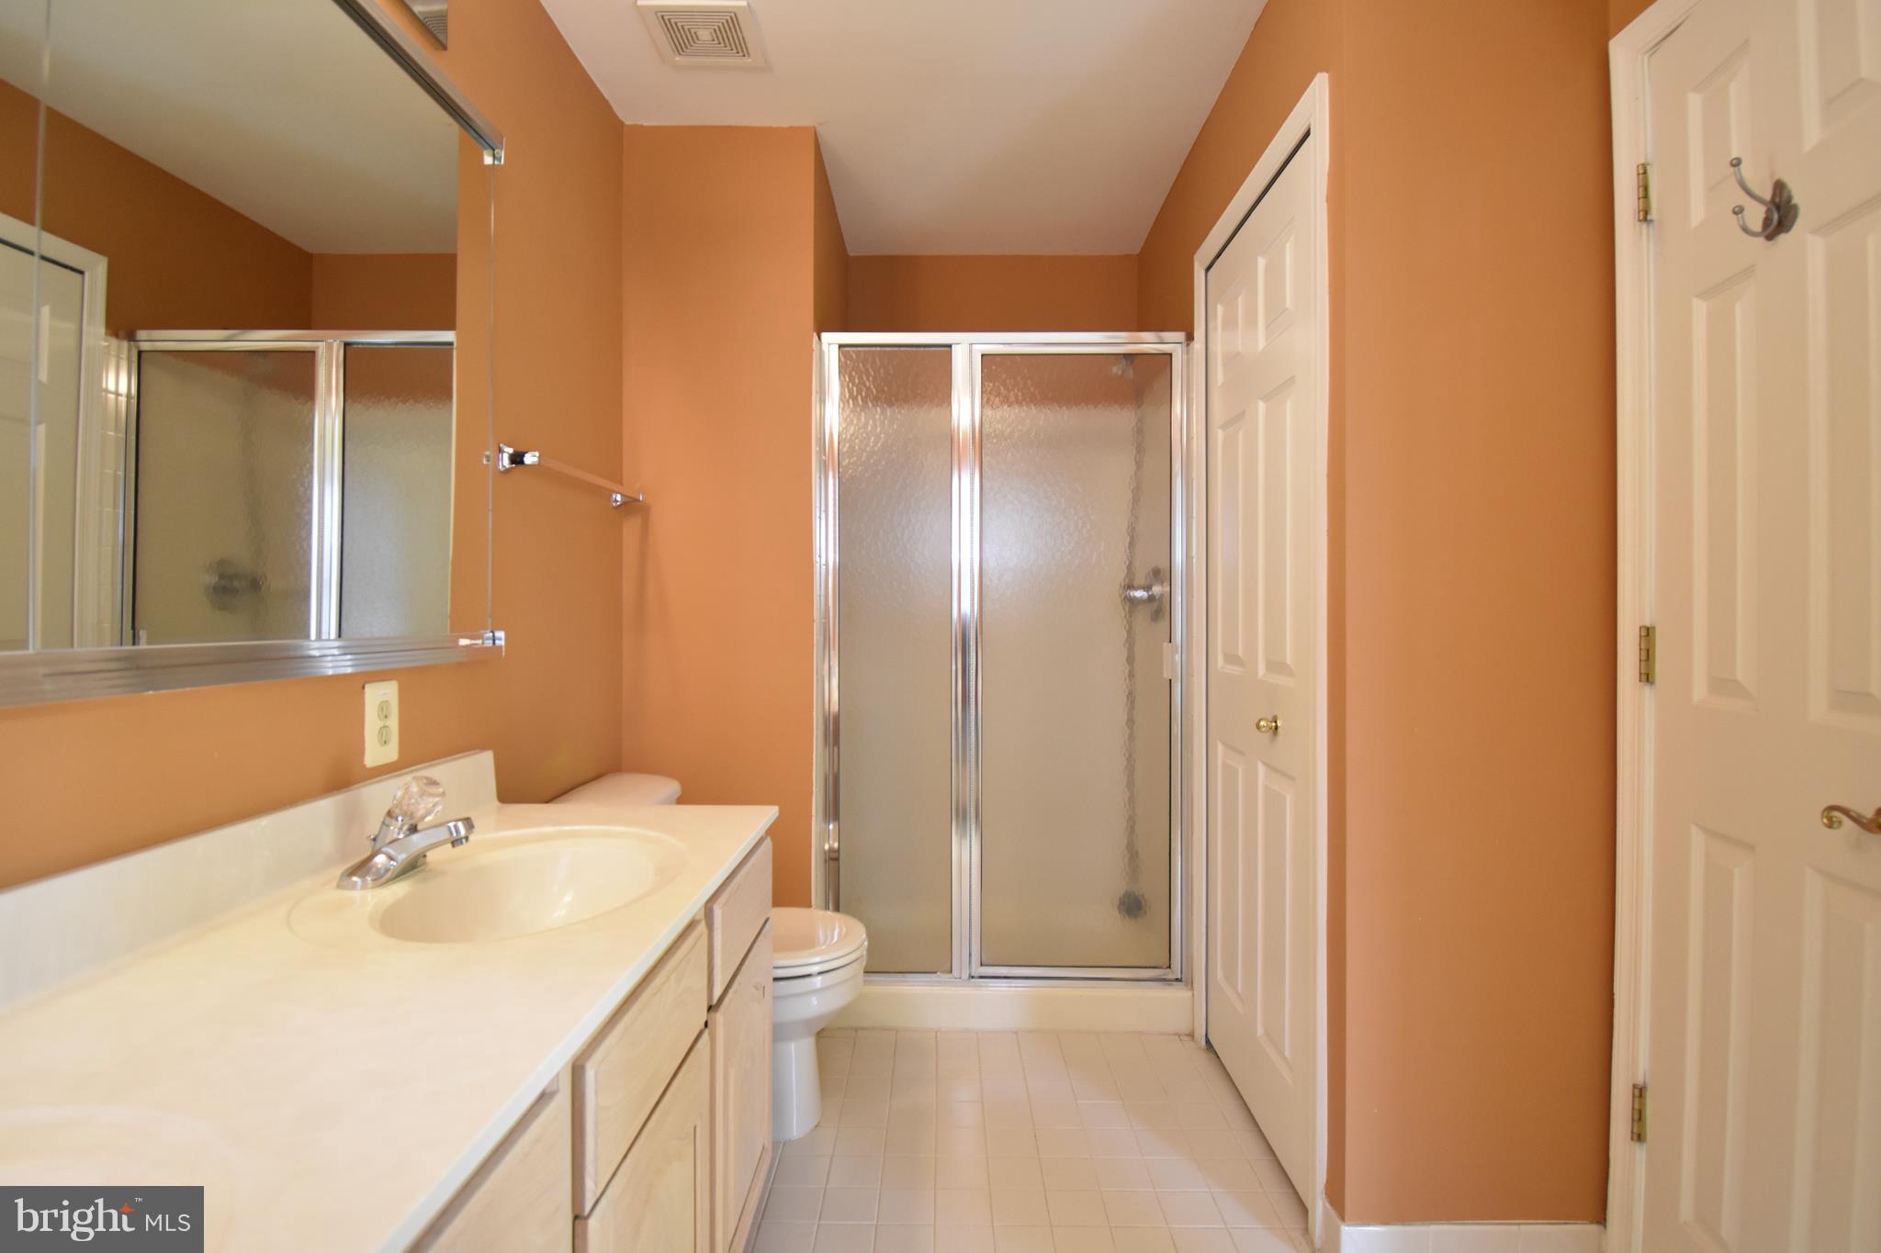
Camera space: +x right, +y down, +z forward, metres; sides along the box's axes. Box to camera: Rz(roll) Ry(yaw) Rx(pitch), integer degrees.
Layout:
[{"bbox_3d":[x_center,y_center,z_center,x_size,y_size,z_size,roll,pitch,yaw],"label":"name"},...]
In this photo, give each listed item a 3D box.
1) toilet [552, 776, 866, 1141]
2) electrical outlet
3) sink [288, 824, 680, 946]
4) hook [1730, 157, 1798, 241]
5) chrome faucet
[{"bbox_3d":[-0.501,0.745,2.022,0.658,0.740,0.480,0,0,0],"label":"toilet"},{"bbox_3d":[-0.844,0.147,1.346,0.008,0.124,0.079,0,0,0],"label":"electrical outlet"},{"bbox_3d":[-0.550,0.401,1.206,0.382,0.140,0.550,0,0,0],"label":"sink"},{"bbox_3d":[1.041,-0.547,1.133,0.057,0.108,0.060,0,0,12],"label":"hook"},{"bbox_3d":[-0.697,0.266,1.195,0.144,0.131,0.147,0,0,0],"label":"chrome faucet"}]

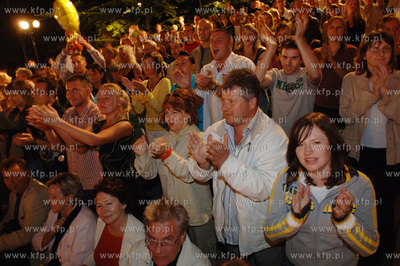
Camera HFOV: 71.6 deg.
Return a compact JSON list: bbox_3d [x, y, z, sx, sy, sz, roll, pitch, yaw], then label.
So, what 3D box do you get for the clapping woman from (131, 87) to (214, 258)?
[{"bbox_3d":[-0.170,0.500,1.710,0.440,1.580,0.480,-12,15,-43],"label":"clapping woman"}]

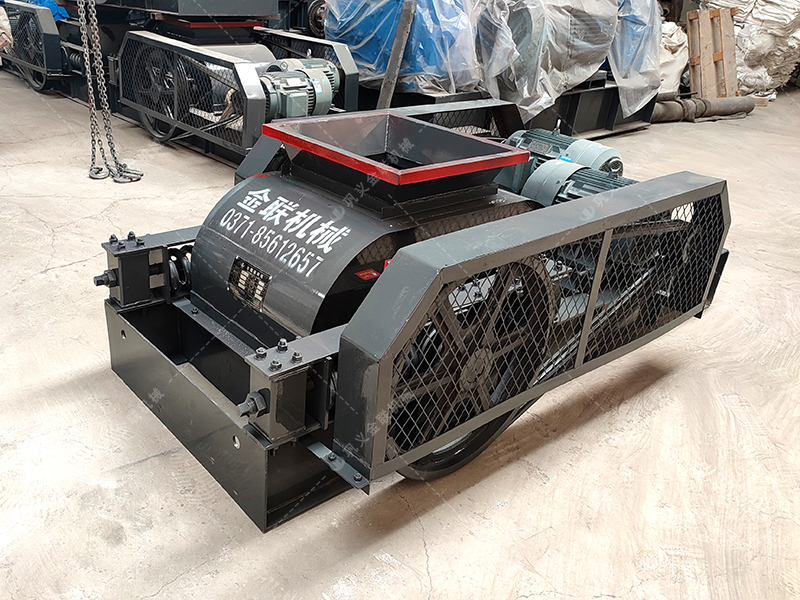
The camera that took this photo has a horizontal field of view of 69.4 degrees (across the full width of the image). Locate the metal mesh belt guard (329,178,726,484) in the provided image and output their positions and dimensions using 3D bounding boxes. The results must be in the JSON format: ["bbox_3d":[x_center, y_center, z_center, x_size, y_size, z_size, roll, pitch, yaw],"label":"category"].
[{"bbox_3d":[0.444,-0.027,1.477,1.380,0.425,0.125,-18,33,-37],"label":"metal mesh belt guard"}]

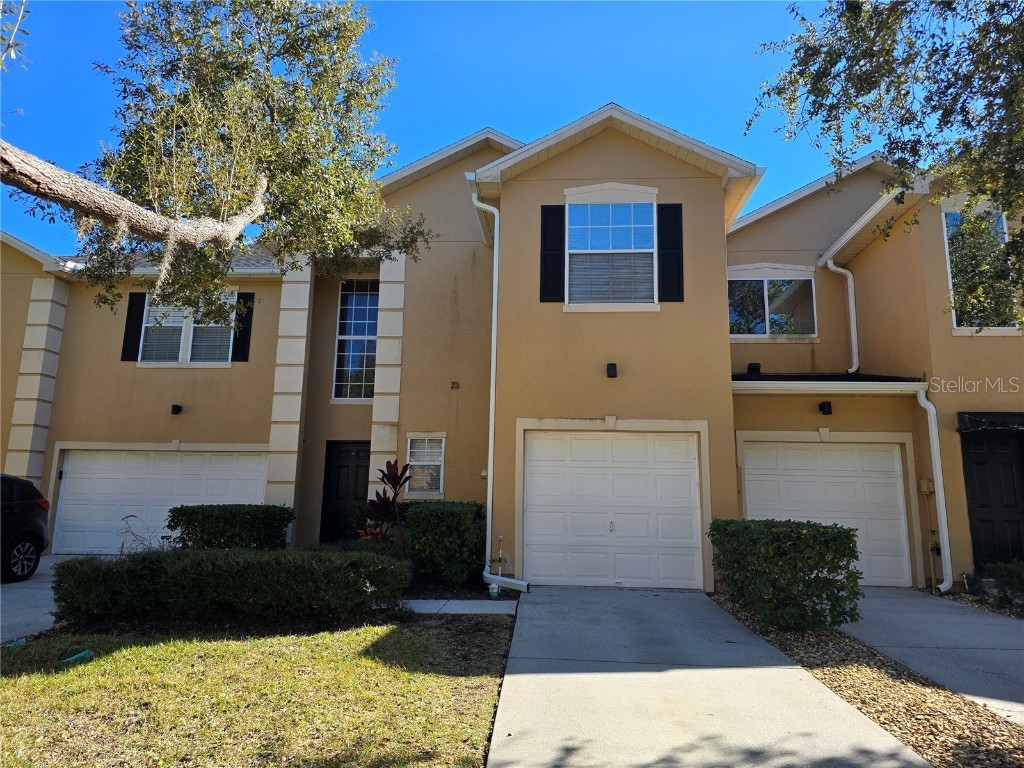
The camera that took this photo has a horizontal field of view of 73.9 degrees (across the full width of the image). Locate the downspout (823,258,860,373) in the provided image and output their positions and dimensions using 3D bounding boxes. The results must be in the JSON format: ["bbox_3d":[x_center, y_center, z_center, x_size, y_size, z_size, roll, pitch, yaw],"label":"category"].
[{"bbox_3d":[6.083,-1.234,12.522,0.440,2.130,0.130,0,-10,3],"label":"downspout"}]

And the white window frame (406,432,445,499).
[{"bbox_3d":[-1.490,1.420,11.858,0.660,1.140,0.100,0,-10,3],"label":"white window frame"}]

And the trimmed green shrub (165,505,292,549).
[{"bbox_3d":[-4.058,2.271,9.826,1.550,1.030,0.850,0,-10,4],"label":"trimmed green shrub"}]

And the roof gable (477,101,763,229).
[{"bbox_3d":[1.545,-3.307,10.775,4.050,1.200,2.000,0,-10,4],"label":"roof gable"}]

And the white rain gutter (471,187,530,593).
[{"bbox_3d":[-0.161,-0.078,9.613,0.880,5.720,0.550,0,-10,4],"label":"white rain gutter"}]

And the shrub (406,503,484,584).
[{"bbox_3d":[-0.930,2.313,10.064,1.080,1.120,1.000,0,-10,3],"label":"shrub"}]

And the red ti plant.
[{"bbox_3d":[-1.917,1.971,10.431,0.600,1.550,0.580,0,-10,3],"label":"red ti plant"}]

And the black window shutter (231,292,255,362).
[{"bbox_3d":[-5.745,-1.226,14.550,0.370,1.525,0.045,0,-10,4],"label":"black window shutter"}]

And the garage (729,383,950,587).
[{"bbox_3d":[4.743,1.447,9.954,3.000,3.020,0.300,0,-10,4],"label":"garage"}]

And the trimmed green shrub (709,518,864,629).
[{"bbox_3d":[3.129,2.166,7.984,1.150,1.100,1.700,0,-10,4],"label":"trimmed green shrub"}]

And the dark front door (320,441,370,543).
[{"bbox_3d":[-3.108,2.115,13.051,1.000,2.050,0.080,0,-10,4],"label":"dark front door"}]

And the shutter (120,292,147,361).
[{"bbox_3d":[-8.009,-1.206,14.396,0.385,1.500,0.050,0,-10,3],"label":"shutter"}]

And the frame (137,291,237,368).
[{"bbox_3d":[-6.884,-1.151,14.367,1.980,1.660,0.100,0,-10,3],"label":"frame"}]

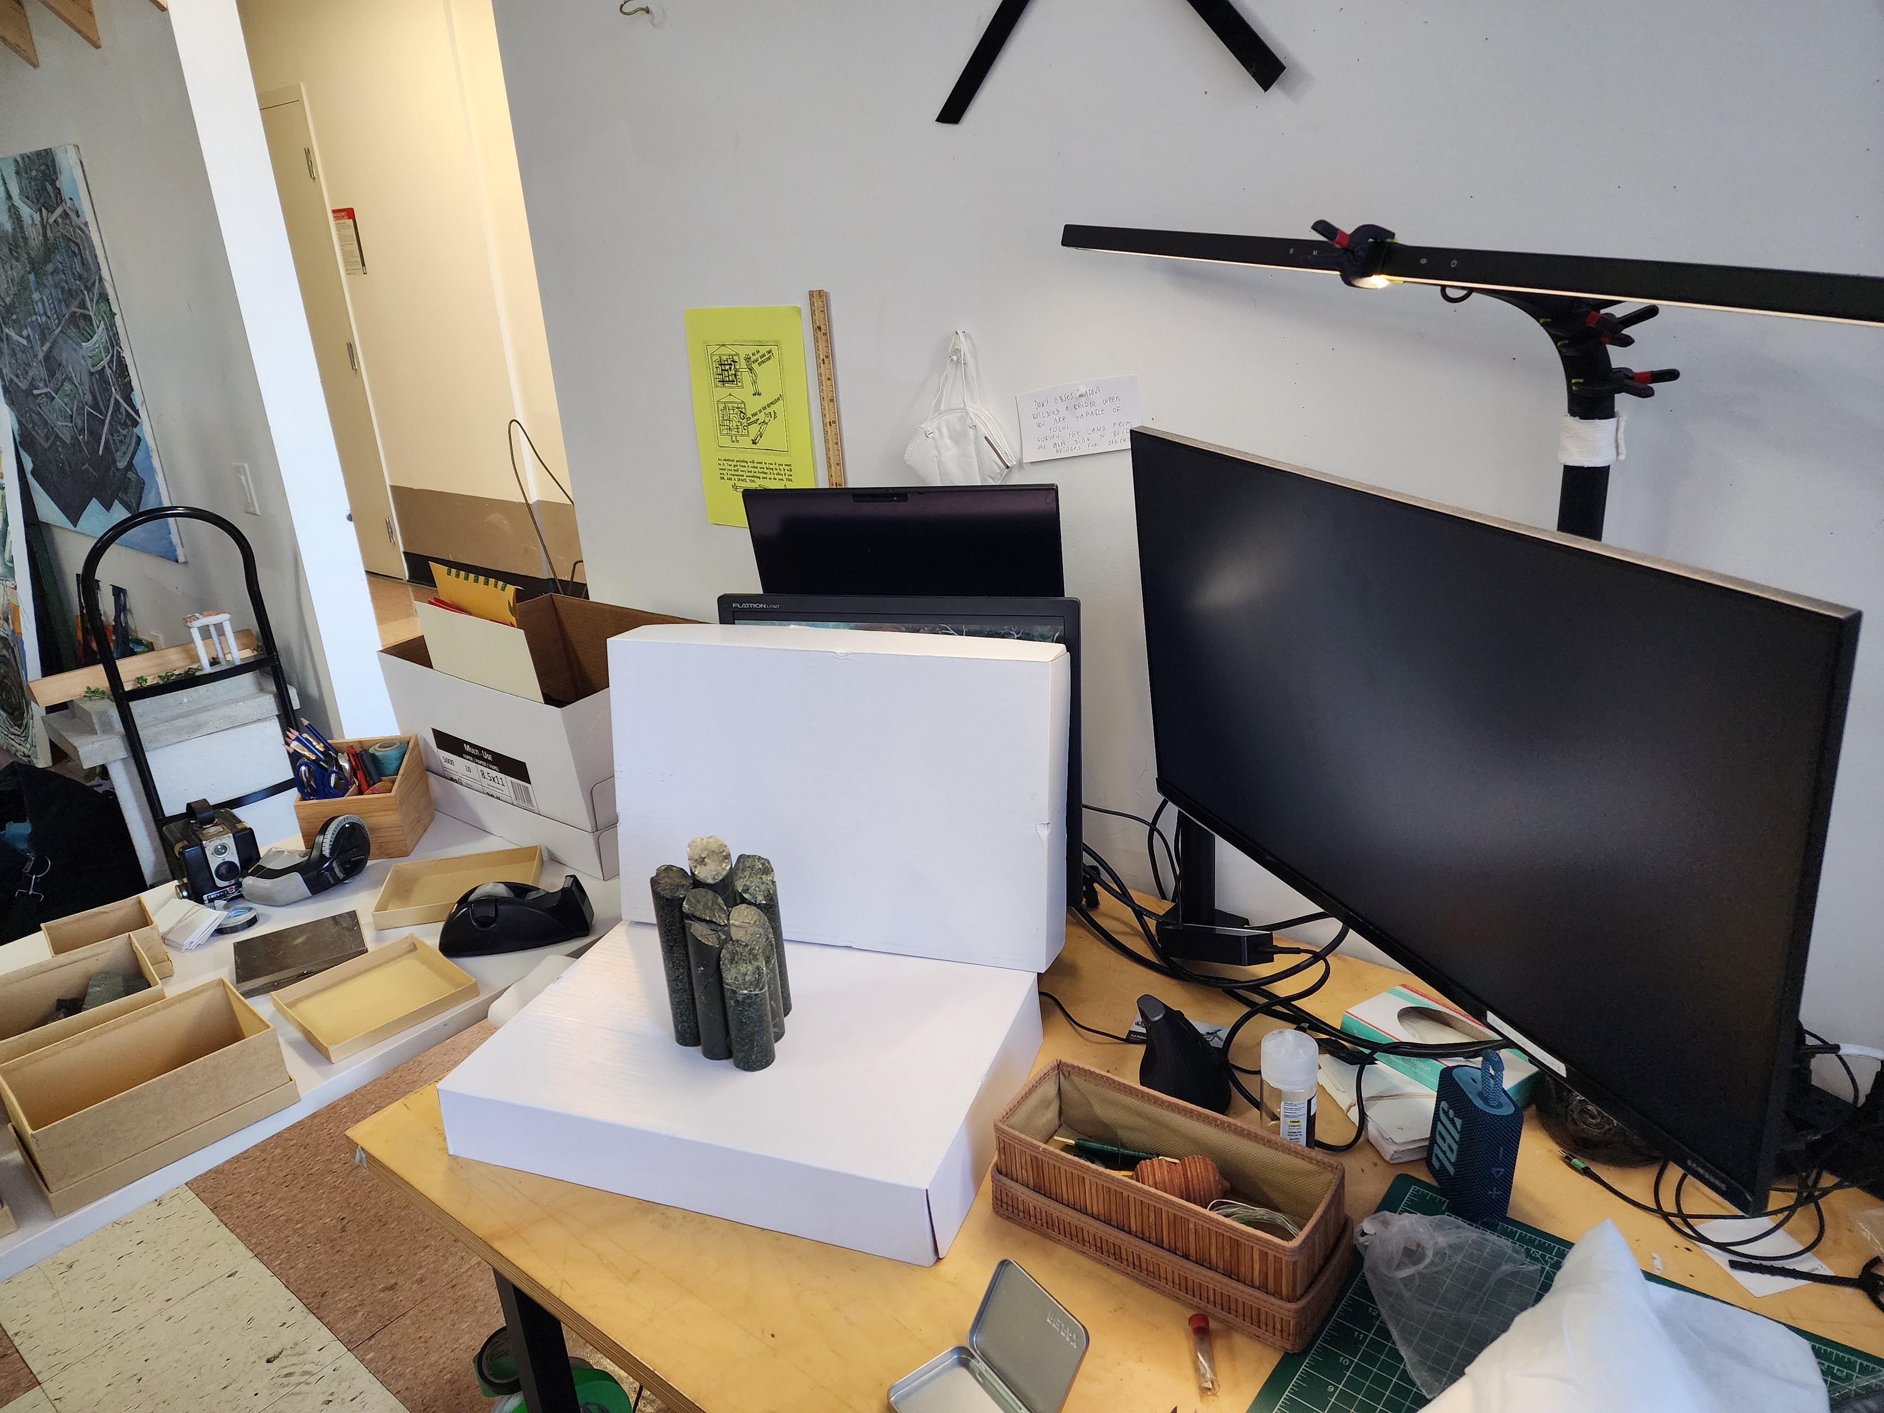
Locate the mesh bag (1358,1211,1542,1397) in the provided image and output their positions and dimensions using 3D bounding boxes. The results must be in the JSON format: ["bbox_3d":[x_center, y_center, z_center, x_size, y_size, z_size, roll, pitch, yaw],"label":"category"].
[{"bbox_3d":[0.335,0.389,0.862,0.155,0.036,0.097,-19,24,-37],"label":"mesh bag"}]

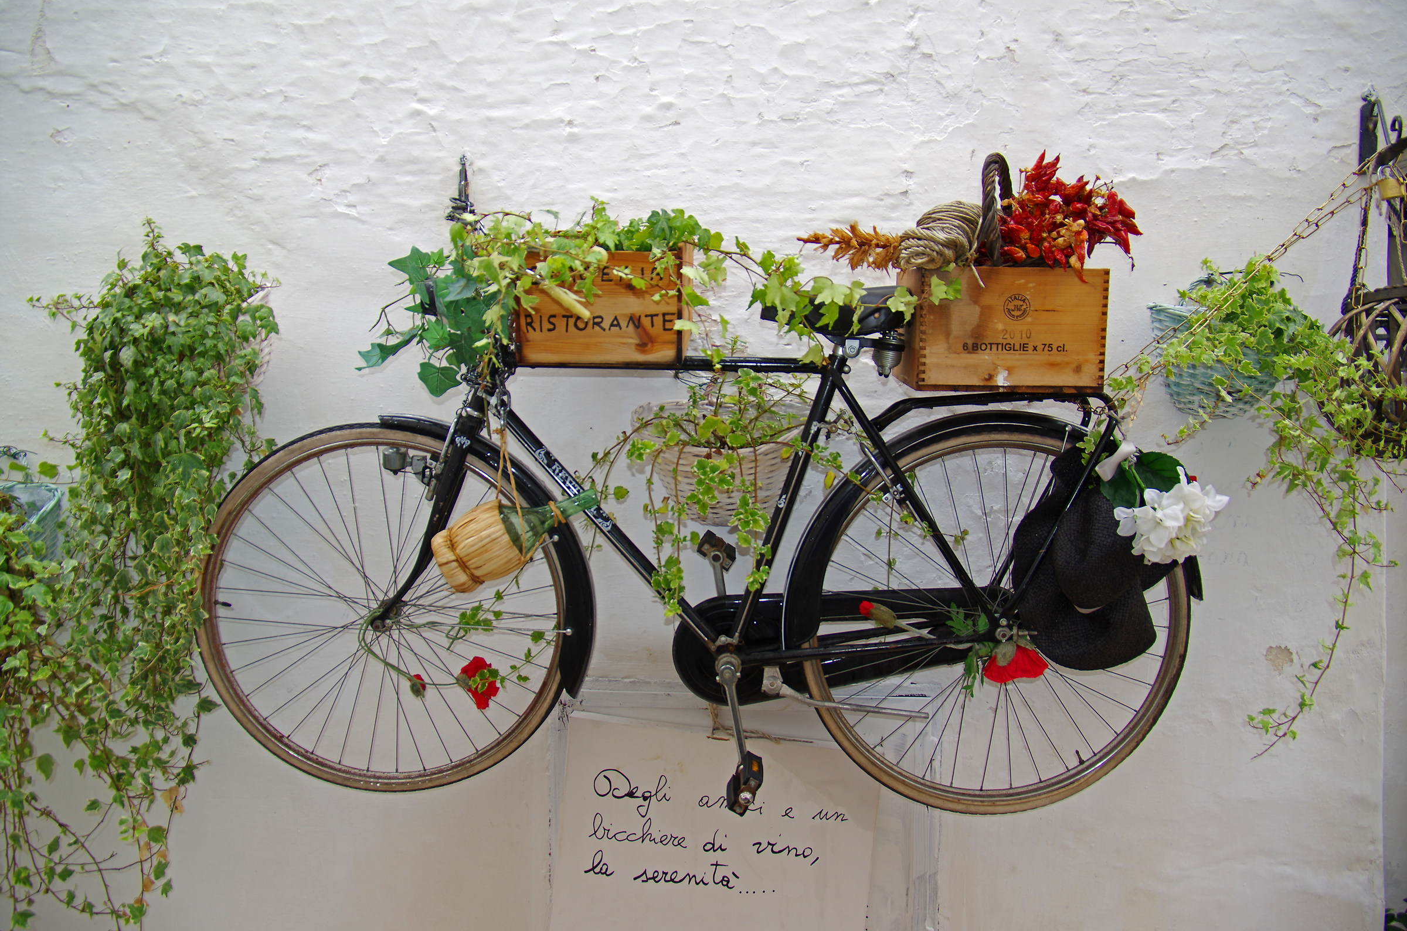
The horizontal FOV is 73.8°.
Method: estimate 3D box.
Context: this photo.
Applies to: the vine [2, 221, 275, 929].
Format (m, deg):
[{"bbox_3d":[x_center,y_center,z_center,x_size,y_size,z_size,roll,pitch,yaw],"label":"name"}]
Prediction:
[{"bbox_3d":[-1.066,0.224,1.770,0.450,1.300,0.320,0,7,0],"label":"vine"}]

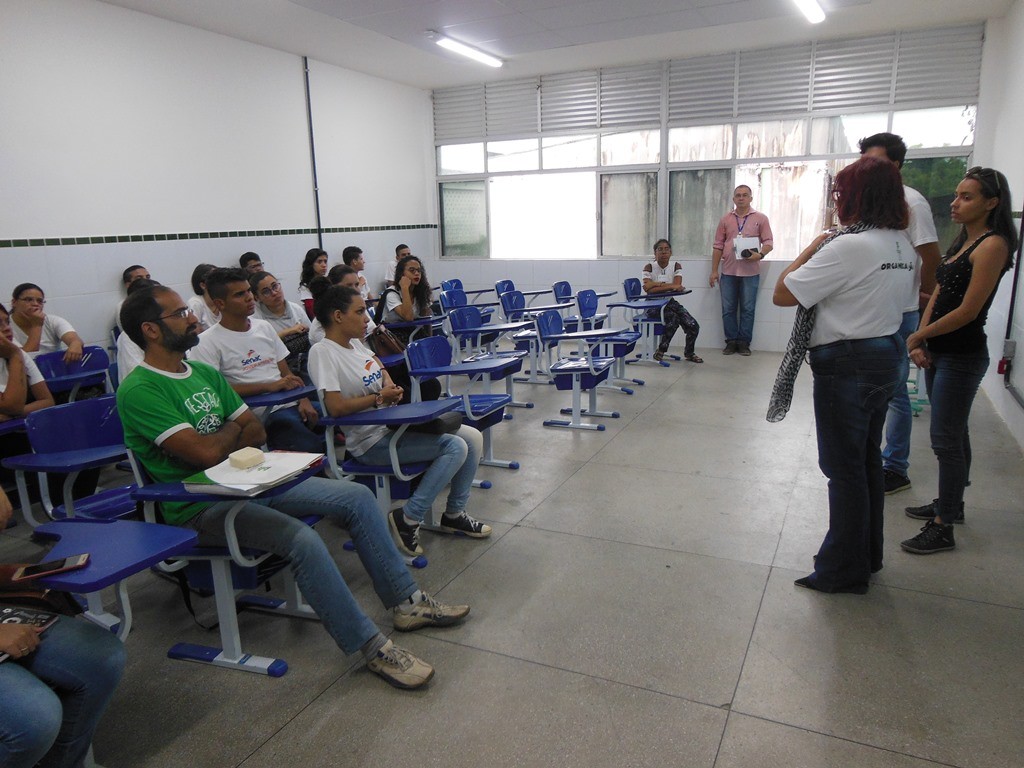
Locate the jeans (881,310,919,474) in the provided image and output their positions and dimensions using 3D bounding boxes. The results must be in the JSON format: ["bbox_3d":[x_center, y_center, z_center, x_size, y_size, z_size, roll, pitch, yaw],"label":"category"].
[{"bbox_3d":[1.961,0.026,3.959,0.300,0.950,0.400,-7,14,-24],"label":"jeans"}]

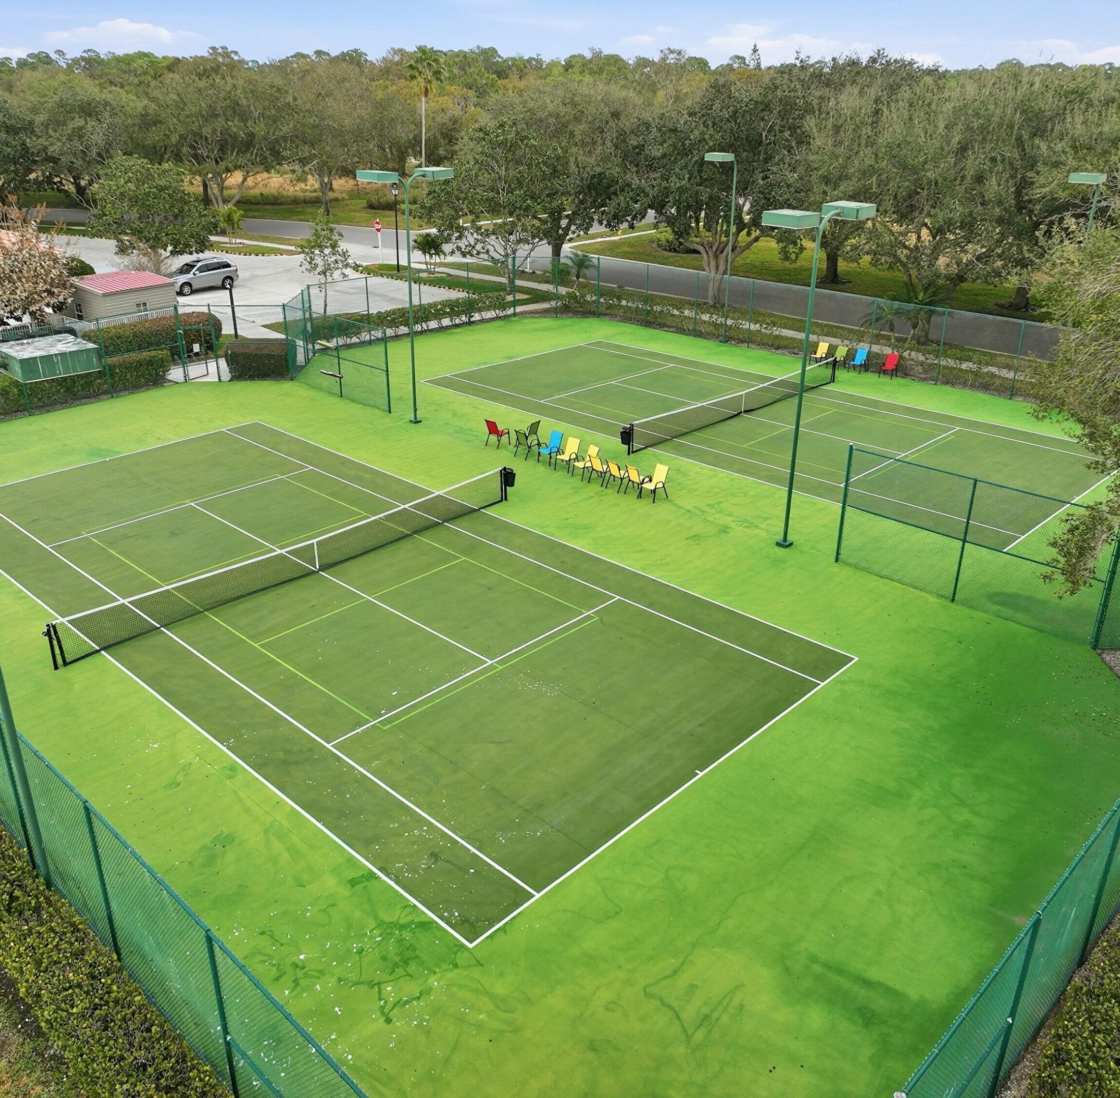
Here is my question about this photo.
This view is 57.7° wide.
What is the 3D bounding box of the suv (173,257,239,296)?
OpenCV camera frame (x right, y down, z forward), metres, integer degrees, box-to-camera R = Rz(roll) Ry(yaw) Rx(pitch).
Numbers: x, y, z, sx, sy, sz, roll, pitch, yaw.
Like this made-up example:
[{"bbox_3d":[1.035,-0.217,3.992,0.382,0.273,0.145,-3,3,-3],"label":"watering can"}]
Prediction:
[{"bbox_3d":[-21.377,-16.116,59.862,1.880,1.750,4.680,23,33,40],"label":"suv"}]

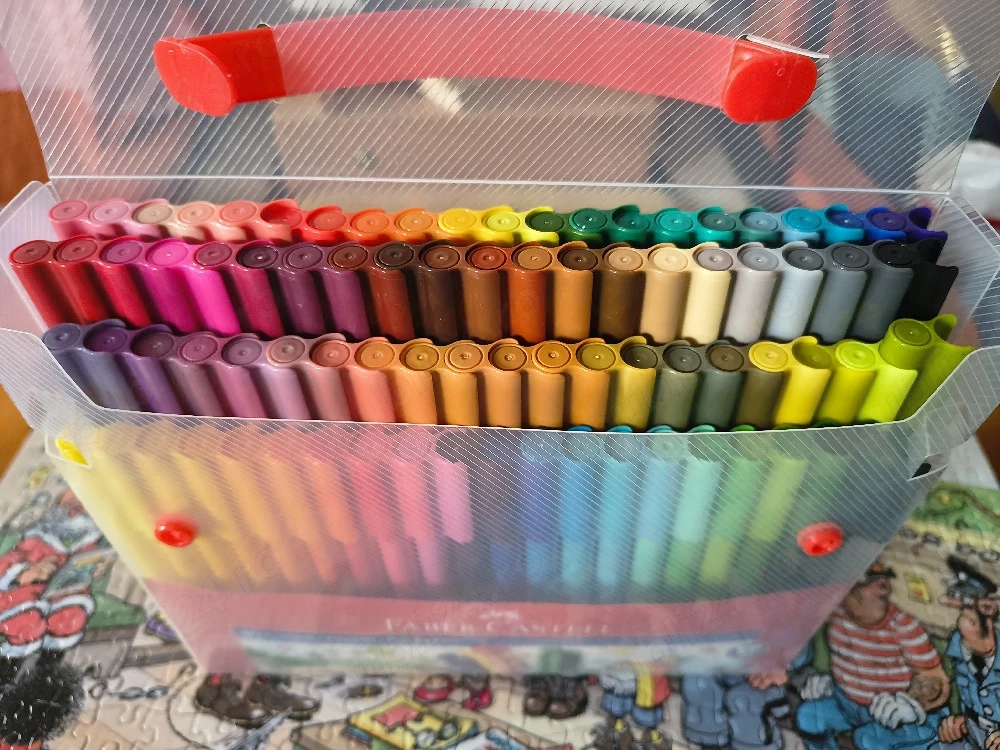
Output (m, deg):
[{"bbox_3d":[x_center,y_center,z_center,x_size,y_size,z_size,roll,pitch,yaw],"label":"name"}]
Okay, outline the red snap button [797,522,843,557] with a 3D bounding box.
[{"bbox_3d":[0.095,0.049,0.207,0.012,0.012,0.004,0,44,-1],"label":"red snap button"}]

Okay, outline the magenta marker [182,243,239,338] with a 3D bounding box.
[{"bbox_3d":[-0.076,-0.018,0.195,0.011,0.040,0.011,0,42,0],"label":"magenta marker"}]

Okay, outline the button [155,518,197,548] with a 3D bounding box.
[{"bbox_3d":[-0.096,0.047,0.204,0.012,0.012,0.005,0,42,0],"label":"button"}]

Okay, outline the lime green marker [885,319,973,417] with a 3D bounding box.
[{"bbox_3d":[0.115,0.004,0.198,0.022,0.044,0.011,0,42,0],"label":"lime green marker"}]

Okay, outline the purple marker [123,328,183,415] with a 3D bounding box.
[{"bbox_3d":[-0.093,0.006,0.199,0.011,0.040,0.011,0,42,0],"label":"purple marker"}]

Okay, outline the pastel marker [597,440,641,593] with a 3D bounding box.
[{"bbox_3d":[0.034,0.067,0.230,0.011,0.130,0.011,-2,43,0],"label":"pastel marker"}]

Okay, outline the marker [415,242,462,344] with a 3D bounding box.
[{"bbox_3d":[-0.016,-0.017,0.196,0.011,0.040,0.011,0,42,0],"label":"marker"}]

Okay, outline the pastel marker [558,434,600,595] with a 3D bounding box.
[{"bbox_3d":[0.024,0.067,0.230,0.011,0.130,0.011,-2,43,0],"label":"pastel marker"}]

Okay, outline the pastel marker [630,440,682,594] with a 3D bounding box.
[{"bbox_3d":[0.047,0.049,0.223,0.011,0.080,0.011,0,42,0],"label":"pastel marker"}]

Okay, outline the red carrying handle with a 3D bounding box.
[{"bbox_3d":[-0.003,-0.077,0.172,0.149,0.021,0.028,0,38,-1],"label":"red carrying handle"}]

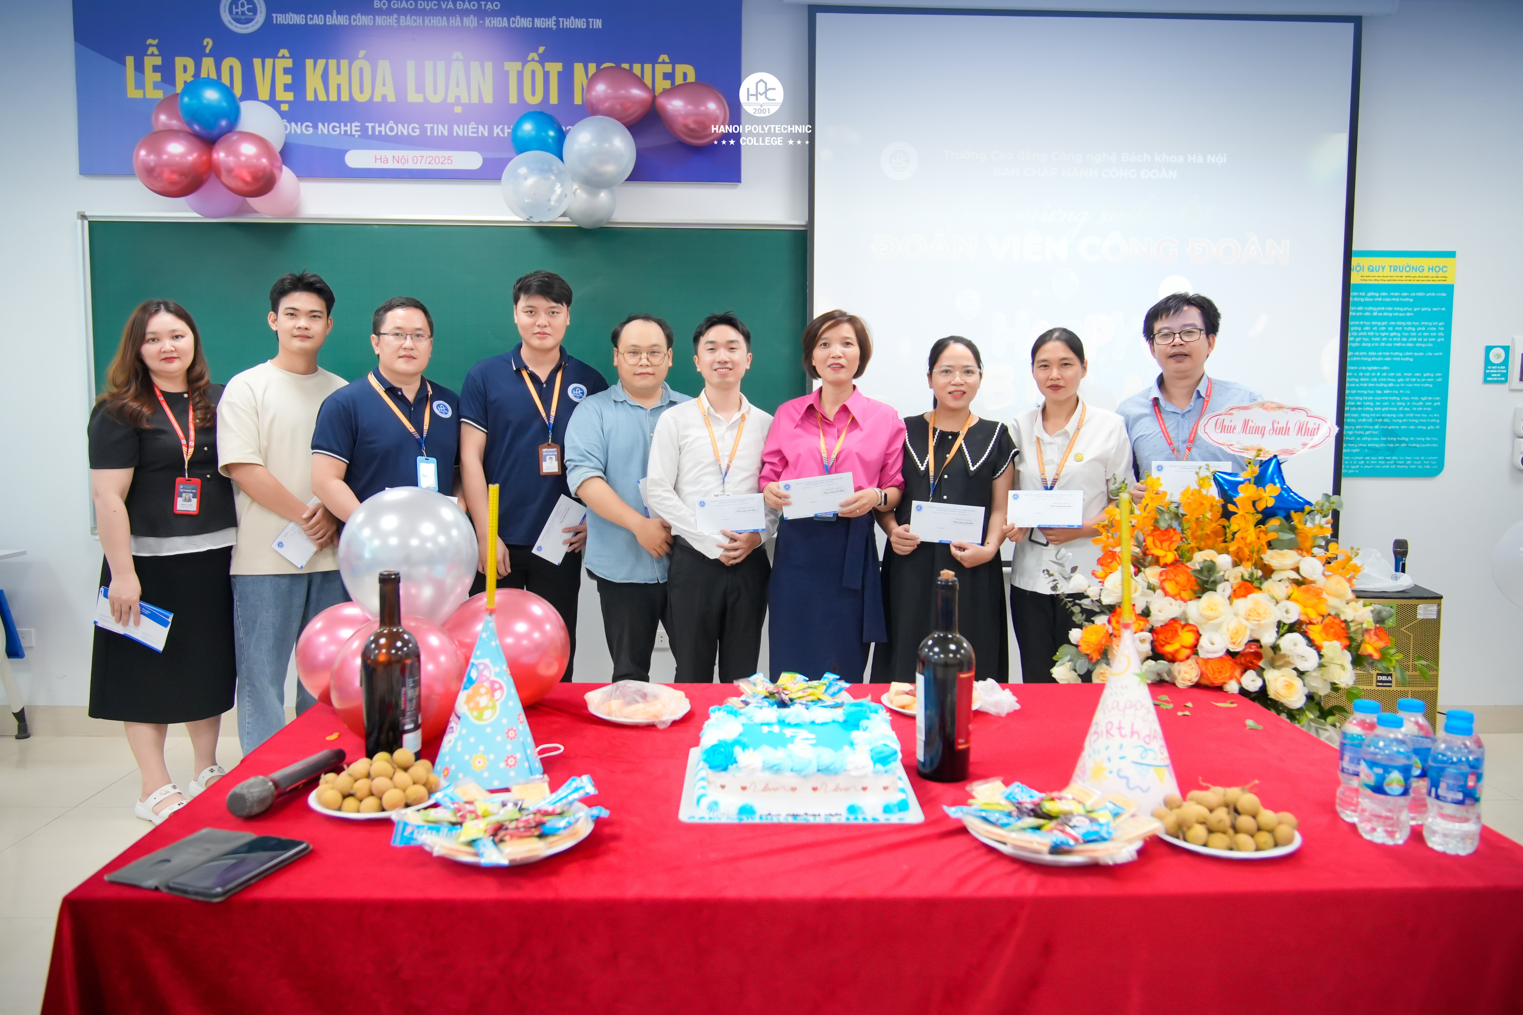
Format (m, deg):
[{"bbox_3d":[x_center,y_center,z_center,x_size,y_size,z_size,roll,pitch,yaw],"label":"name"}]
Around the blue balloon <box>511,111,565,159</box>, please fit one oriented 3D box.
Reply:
[{"bbox_3d":[-0.826,-1.364,3.919,0.199,0.196,0.197,0,5,0],"label":"blue balloon"}]

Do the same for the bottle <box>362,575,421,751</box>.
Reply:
[{"bbox_3d":[-0.565,0.248,1.618,0.083,0.300,0.083,-1,4,-17],"label":"bottle"}]

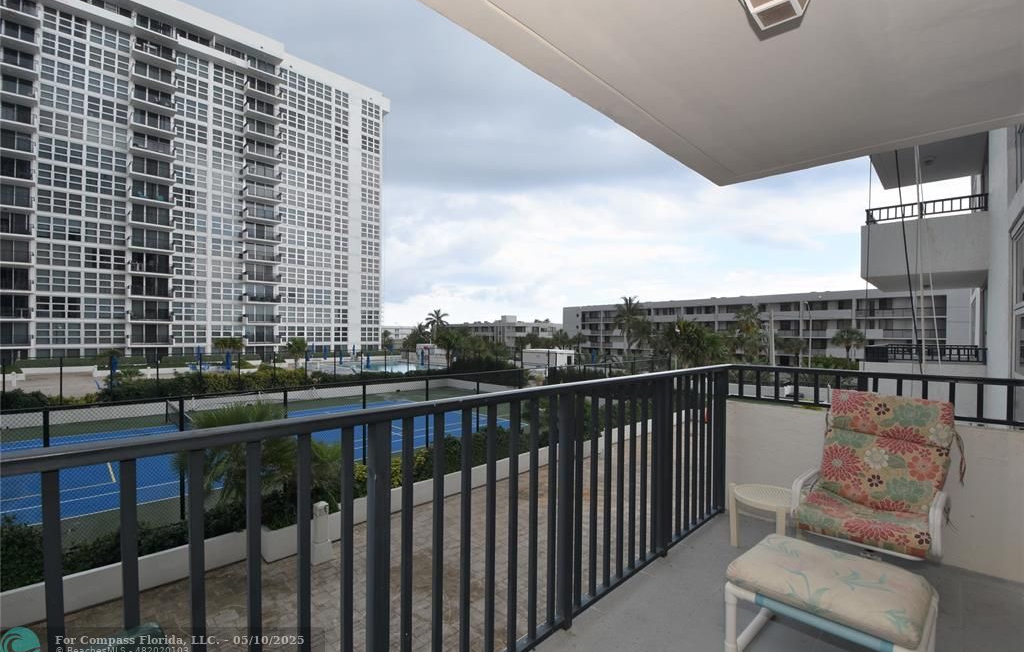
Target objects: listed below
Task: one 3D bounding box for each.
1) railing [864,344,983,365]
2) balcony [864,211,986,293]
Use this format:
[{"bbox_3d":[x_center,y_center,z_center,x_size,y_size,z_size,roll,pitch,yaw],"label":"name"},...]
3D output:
[{"bbox_3d":[9.050,1.018,9.350,4.100,1.250,1.700,1,-1,-44],"label":"railing"},{"bbox_3d":[9.070,-1.462,9.340,4.200,1.050,1.700,1,-1,-44],"label":"balcony"}]

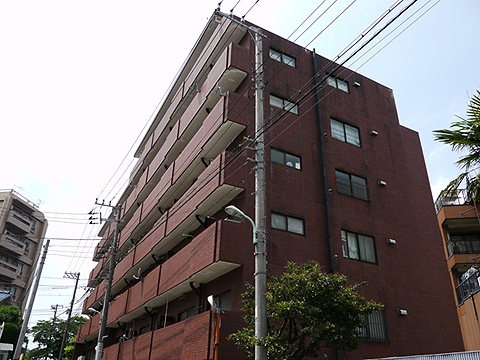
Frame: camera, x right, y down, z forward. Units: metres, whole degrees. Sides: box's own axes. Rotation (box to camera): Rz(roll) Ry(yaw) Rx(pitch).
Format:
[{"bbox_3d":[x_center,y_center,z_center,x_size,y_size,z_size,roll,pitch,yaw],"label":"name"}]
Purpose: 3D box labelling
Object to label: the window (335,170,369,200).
[{"bbox_3d":[4.778,0.245,16.575,1.736,1.089,0.120,15,-31,-24],"label":"window"}]

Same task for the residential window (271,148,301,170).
[{"bbox_3d":[1.819,-0.806,15.371,1.440,0.614,0.120,15,-31,-24],"label":"residential window"}]

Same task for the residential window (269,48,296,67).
[{"bbox_3d":[1.968,-5.618,17.932,1.440,0.569,0.120,15,-31,-24],"label":"residential window"}]

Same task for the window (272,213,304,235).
[{"bbox_3d":[1.745,1.613,14.084,1.440,0.608,0.120,15,-31,-24],"label":"window"}]

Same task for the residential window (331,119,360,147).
[{"bbox_3d":[4.853,-2.170,17.861,1.736,1.051,0.120,15,-31,-24],"label":"residential window"}]

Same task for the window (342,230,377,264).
[{"bbox_3d":[4.704,2.651,15.295,1.736,1.099,0.120,15,-31,-24],"label":"window"}]

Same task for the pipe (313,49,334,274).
[{"bbox_3d":[3.471,-1.284,16.425,0.130,11.833,0.130,15,-31,-24],"label":"pipe"}]

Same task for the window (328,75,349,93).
[{"bbox_3d":[4.817,-4.757,19.168,1.376,0.682,0.120,15,-31,-24],"label":"window"}]

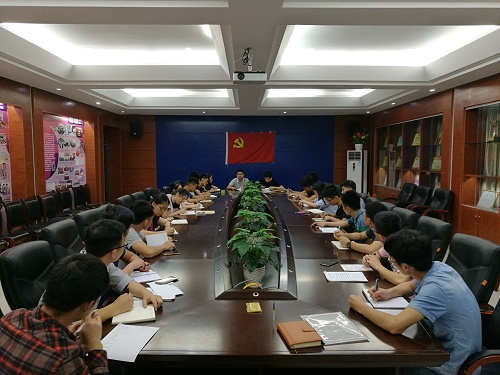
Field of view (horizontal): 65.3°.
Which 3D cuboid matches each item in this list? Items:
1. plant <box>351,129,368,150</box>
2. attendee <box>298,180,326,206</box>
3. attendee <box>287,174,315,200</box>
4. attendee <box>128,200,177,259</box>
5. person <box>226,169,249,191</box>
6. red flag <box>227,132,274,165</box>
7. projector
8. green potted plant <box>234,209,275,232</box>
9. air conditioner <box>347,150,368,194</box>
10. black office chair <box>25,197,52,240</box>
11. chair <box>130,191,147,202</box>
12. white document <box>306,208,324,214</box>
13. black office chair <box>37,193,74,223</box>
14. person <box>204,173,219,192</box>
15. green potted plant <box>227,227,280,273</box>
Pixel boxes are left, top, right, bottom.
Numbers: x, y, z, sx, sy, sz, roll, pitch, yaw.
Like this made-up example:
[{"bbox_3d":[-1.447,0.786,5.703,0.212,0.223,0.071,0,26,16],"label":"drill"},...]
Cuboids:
[{"bbox_3d":[3.073,-1.327,10.965,0.420,0.560,0.420,4,6,44],"label":"plant"},{"bbox_3d":[1.172,0.482,6.459,0.720,1.180,0.520,0,4,0],"label":"attendee"},{"bbox_3d":[1.068,0.398,7.455,0.720,1.200,0.520,0,4,0],"label":"attendee"},{"bbox_3d":[-0.995,0.703,3.487,0.720,1.180,0.550,-1,4,-12],"label":"attendee"},{"bbox_3d":[-0.282,0.225,8.894,0.560,1.240,0.800,0,5,-1],"label":"person"},{"bbox_3d":[0.021,-1.160,11.545,1.440,0.960,0.040,0,5,-1],"label":"red flag"},{"bbox_3d":[-0.002,-1.220,4.341,0.370,0.125,0.290,0,4,0],"label":"projector"},{"bbox_3d":[0.035,0.400,3.389,0.360,0.400,0.360,0,4,0],"label":"green potted plant"},{"bbox_3d":[3.023,-0.191,11.056,0.500,1.720,0.320,4,6,44],"label":"air conditioner"},{"bbox_3d":[-3.327,0.626,6.349,0.580,0.910,0.570,0,4,0],"label":"black office chair"},{"bbox_3d":[-1.291,0.614,5.634,0.650,1.060,0.620,0,5,-1],"label":"chair"},{"bbox_3d":[0.975,0.356,5.797,0.290,0.020,0.240,0,4,0],"label":"white document"},{"bbox_3d":[-3.350,0.585,6.898,0.580,0.910,0.570,0,4,0],"label":"black office chair"},{"bbox_3d":[-0.914,0.312,8.192,0.750,1.180,0.500,0,5,2],"label":"person"},{"bbox_3d":[0.031,0.452,2.545,0.360,0.390,0.360,0,5,-1],"label":"green potted plant"}]

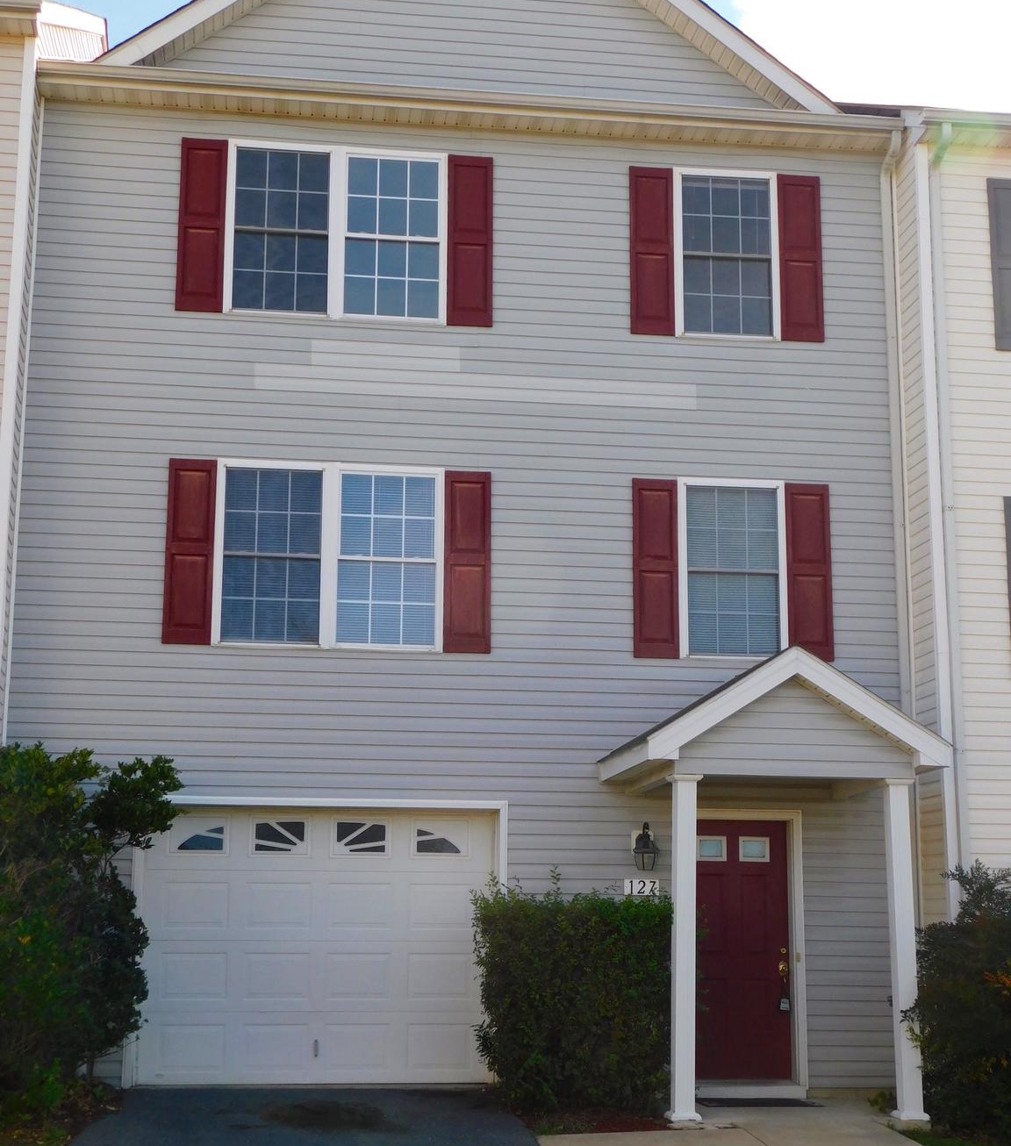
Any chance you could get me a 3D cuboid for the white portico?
[{"bbox_3d":[2.005,2.321,13.239,2.290,3.320,1.700,2,-11,-8],"label":"white portico"}]

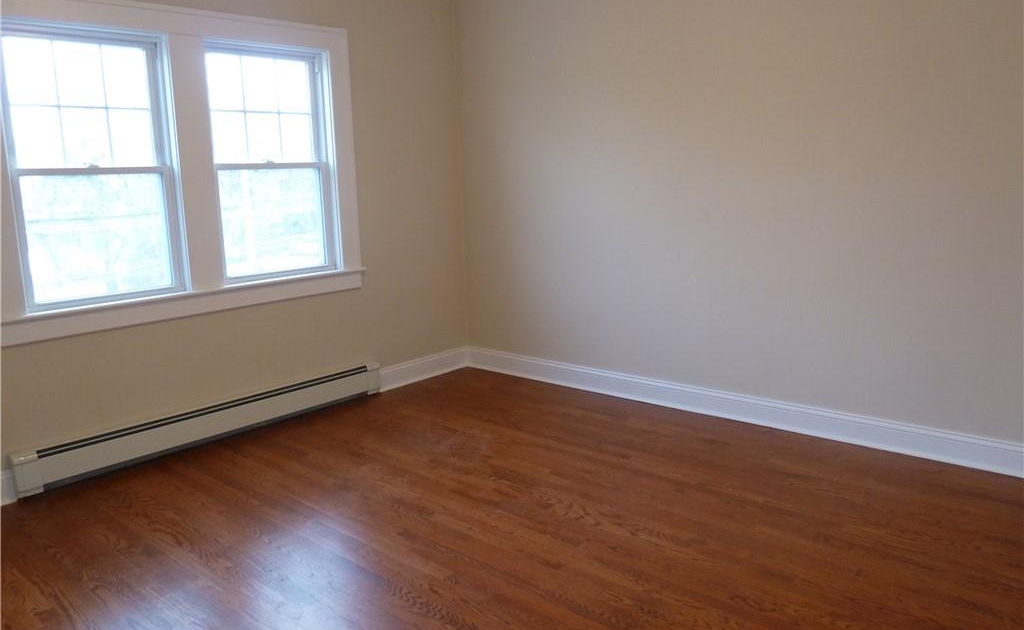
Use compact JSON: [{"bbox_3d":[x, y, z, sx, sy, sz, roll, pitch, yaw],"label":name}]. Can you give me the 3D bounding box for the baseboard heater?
[{"bbox_3d":[-1.477,0.541,3.854,0.073,0.173,1.940,7,14,40],"label":"baseboard heater"}]

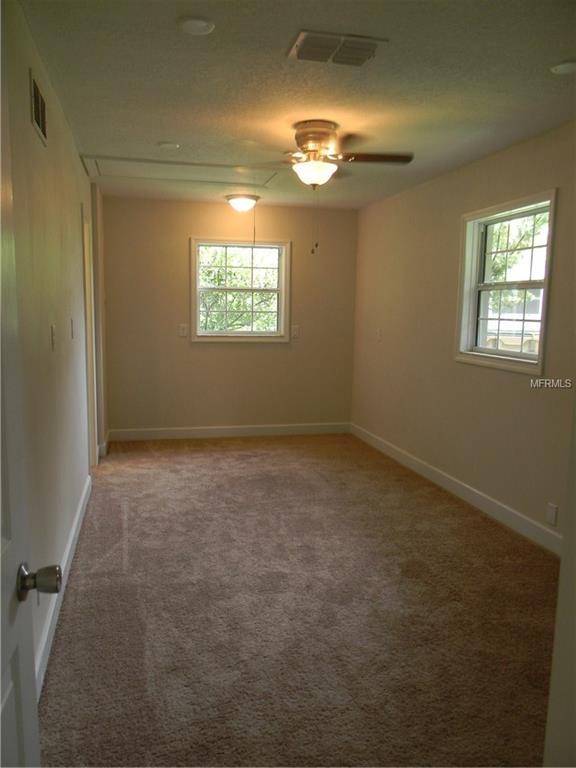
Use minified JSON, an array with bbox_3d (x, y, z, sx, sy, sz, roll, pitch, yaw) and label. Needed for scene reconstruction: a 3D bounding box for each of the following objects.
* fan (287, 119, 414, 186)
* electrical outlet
[{"bbox_3d":[0.160,-1.296,3.559,1.080,0.366,1.080,-1,7,-14],"label":"fan"},{"bbox_3d":[1.550,0.769,3.654,0.010,0.116,0.075,-1,7,-14],"label":"electrical outlet"}]

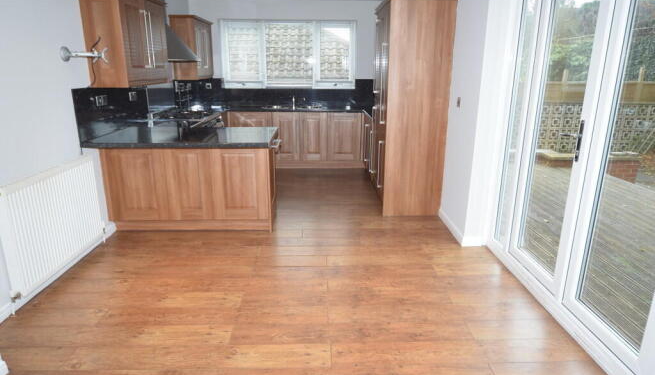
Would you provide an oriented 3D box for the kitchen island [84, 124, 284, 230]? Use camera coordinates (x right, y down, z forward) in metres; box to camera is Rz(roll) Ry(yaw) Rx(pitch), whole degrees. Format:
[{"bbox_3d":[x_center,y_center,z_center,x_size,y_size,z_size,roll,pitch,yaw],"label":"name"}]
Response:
[{"bbox_3d":[-1.275,-0.066,3.893,1.540,0.901,0.926,0,17,-1],"label":"kitchen island"}]

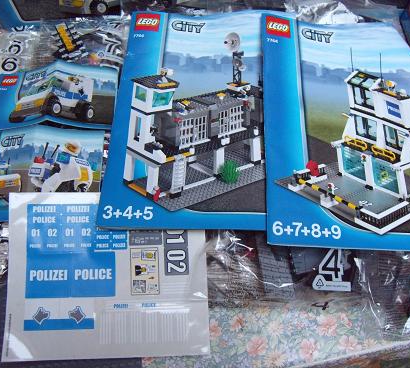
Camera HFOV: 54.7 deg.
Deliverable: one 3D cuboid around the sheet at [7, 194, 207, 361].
[{"bbox_3d":[-0.100,0.092,0.412,0.206,0.004,0.168,-1,82,-4],"label":"sheet"}]

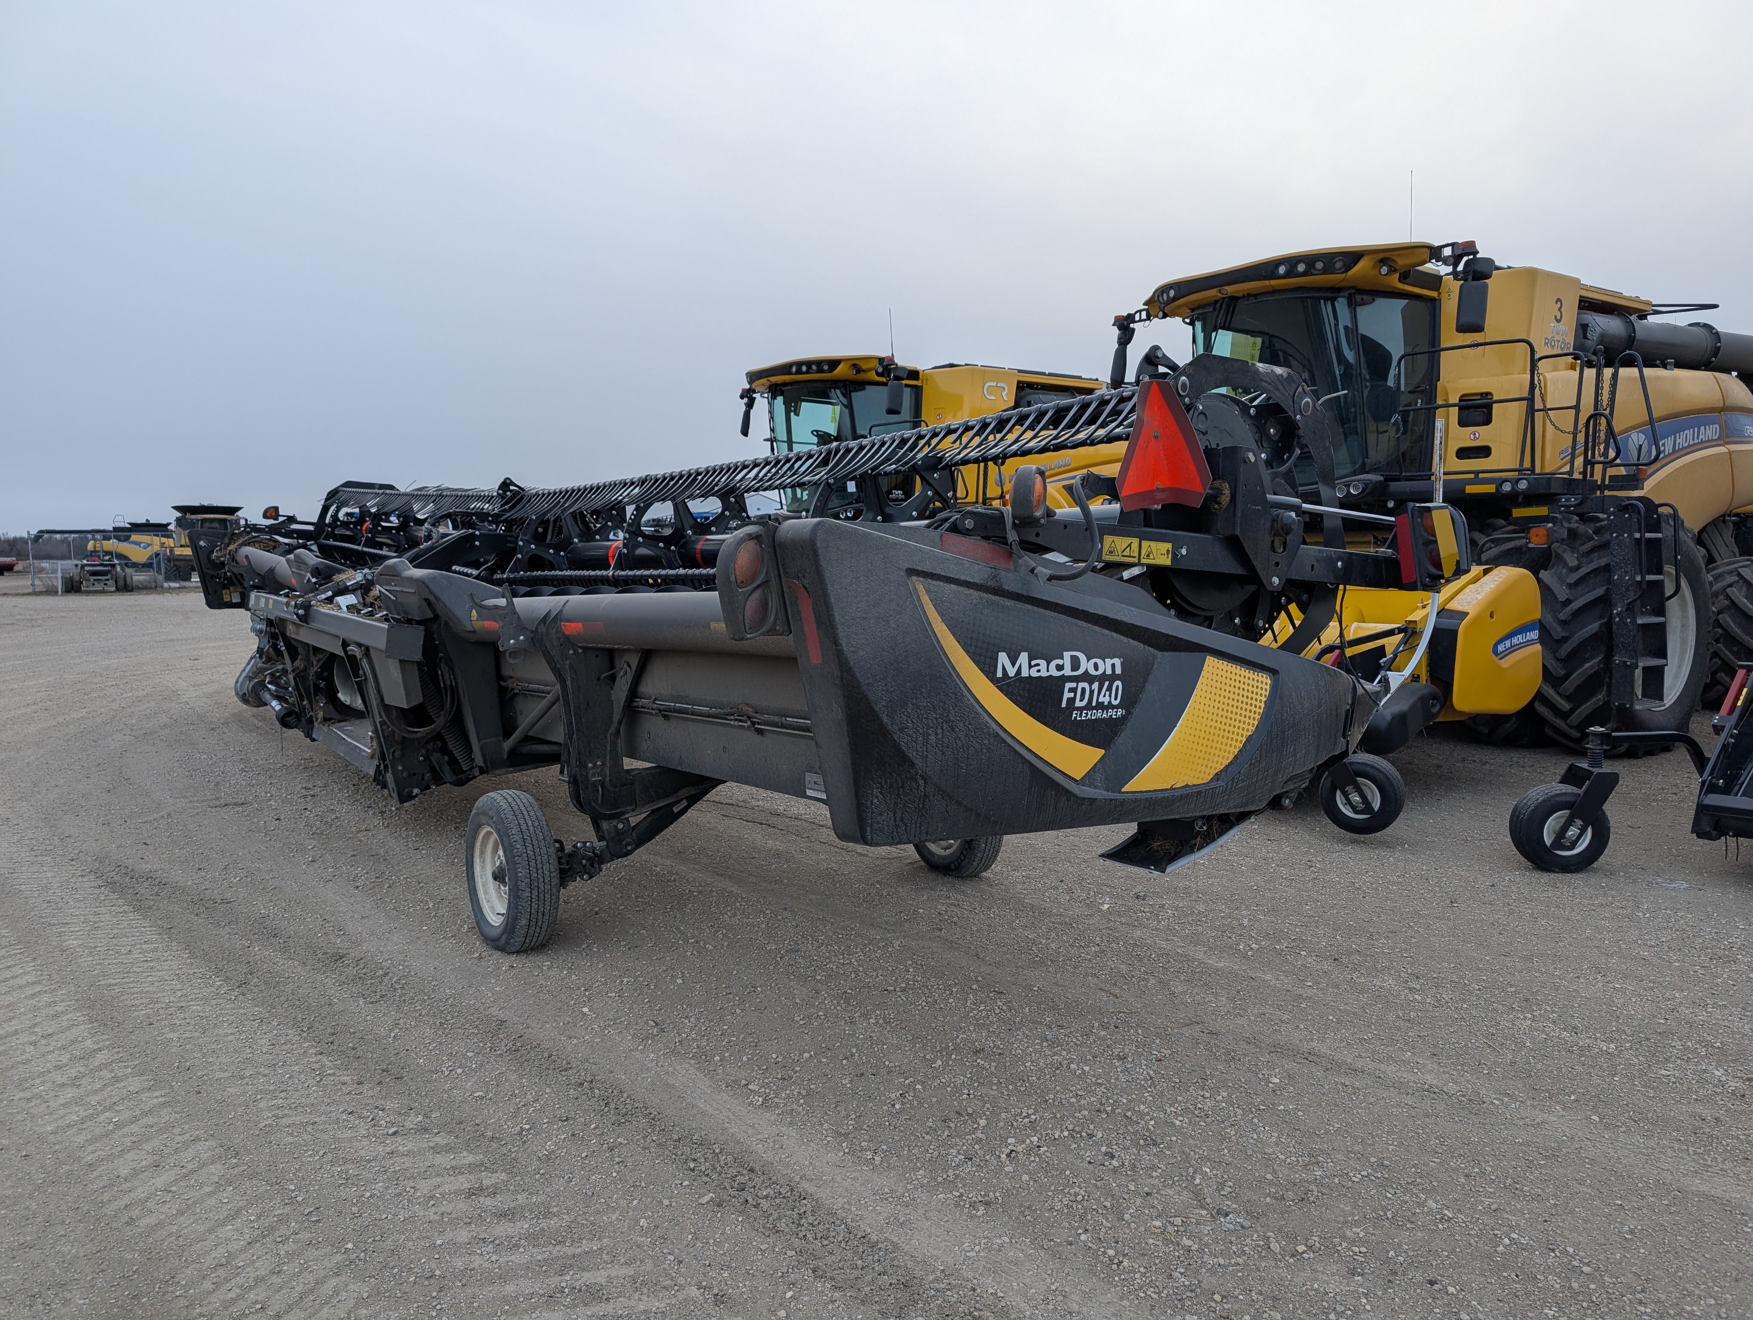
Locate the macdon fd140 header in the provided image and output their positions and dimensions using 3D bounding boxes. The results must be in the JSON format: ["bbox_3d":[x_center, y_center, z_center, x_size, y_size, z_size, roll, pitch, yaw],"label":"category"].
[{"bbox_3d":[-2.706,-0.376,9.266,3.330,2.480,12.600,-4,6,-36],"label":"macdon fd140 header"}]

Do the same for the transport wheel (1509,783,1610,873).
[{"bbox_3d":[3.597,0.891,6.412,0.445,0.445,0.217,0,5,3],"label":"transport wheel"}]

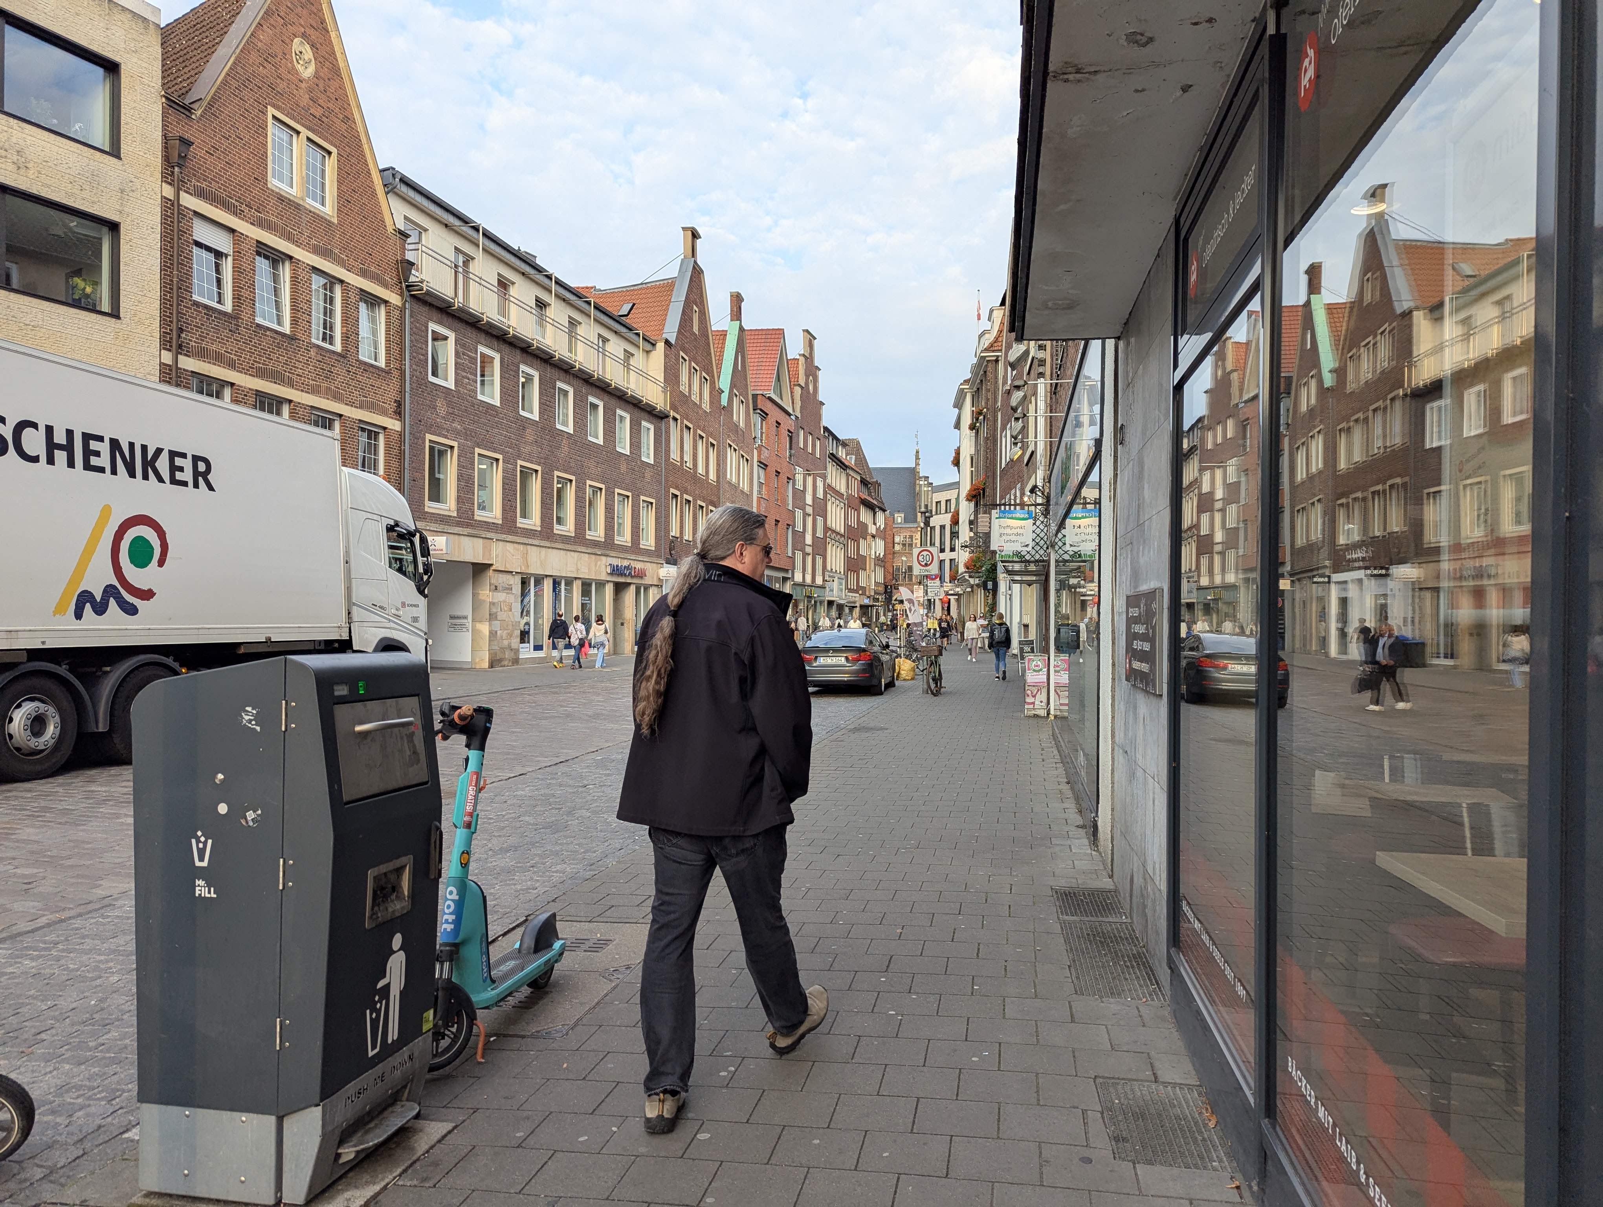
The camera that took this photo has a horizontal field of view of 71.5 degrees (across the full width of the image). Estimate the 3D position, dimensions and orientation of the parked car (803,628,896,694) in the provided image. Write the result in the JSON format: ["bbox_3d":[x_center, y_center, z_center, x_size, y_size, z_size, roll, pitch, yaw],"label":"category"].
[{"bbox_3d":[0.966,1.194,24.192,1.830,1.390,4.640,0,-1,9],"label":"parked car"}]

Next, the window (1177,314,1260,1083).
[{"bbox_3d":[1.421,0.267,3.842,0.080,2.260,1.378,0,-1,10],"label":"window"}]

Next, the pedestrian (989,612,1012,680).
[{"bbox_3d":[4.896,1.058,27.435,0.520,1.680,0.450,0,-1,10],"label":"pedestrian"}]

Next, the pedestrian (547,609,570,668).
[{"bbox_3d":[-7.288,1.104,33.337,0.520,1.700,0.450,0,-1,11],"label":"pedestrian"}]

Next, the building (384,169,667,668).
[{"bbox_3d":[-13.366,-4.872,39.653,11.000,13.736,19.270,0,-1,13],"label":"building"}]

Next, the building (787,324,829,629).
[{"bbox_3d":[-5.099,-8.361,80.388,12.000,21.709,9.845,0,-1,15],"label":"building"}]

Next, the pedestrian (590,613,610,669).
[{"bbox_3d":[-6.101,1.162,33.821,0.500,1.610,0.420,0,-1,11],"label":"pedestrian"}]

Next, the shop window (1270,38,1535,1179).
[{"bbox_3d":[1.140,-0.100,2.252,0.080,2.950,1.417,0,-1,10],"label":"shop window"}]

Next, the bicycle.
[{"bbox_3d":[2.588,1.281,22.060,0.600,1.060,1.750,0,-1,5],"label":"bicycle"}]

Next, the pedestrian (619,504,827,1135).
[{"bbox_3d":[-0.239,0.633,3.572,0.600,1.860,0.740,0,-1,24],"label":"pedestrian"}]

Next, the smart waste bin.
[{"bbox_3d":[-1.405,0.831,3.179,0.490,1.380,0.670,0,-1,12],"label":"smart waste bin"}]

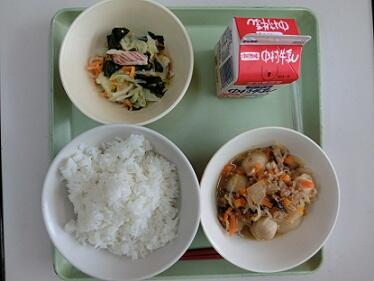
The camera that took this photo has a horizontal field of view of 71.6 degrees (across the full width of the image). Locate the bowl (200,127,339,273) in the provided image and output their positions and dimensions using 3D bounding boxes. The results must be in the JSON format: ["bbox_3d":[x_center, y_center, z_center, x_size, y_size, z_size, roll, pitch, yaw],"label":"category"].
[{"bbox_3d":[0.082,0.059,0.287,0.143,0.054,0.143,0,90,-2],"label":"bowl"}]

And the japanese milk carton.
[{"bbox_3d":[0.071,-0.081,0.262,0.058,0.105,0.060,0,90,-2],"label":"japanese milk carton"}]

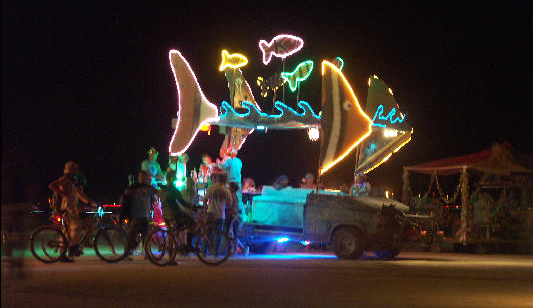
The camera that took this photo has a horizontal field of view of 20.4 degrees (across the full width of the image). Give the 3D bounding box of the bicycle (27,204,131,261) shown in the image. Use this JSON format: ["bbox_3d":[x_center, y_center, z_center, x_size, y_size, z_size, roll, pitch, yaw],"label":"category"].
[{"bbox_3d":[-3.348,1.430,26.500,1.760,1.040,0.600,0,-2,-9],"label":"bicycle"}]

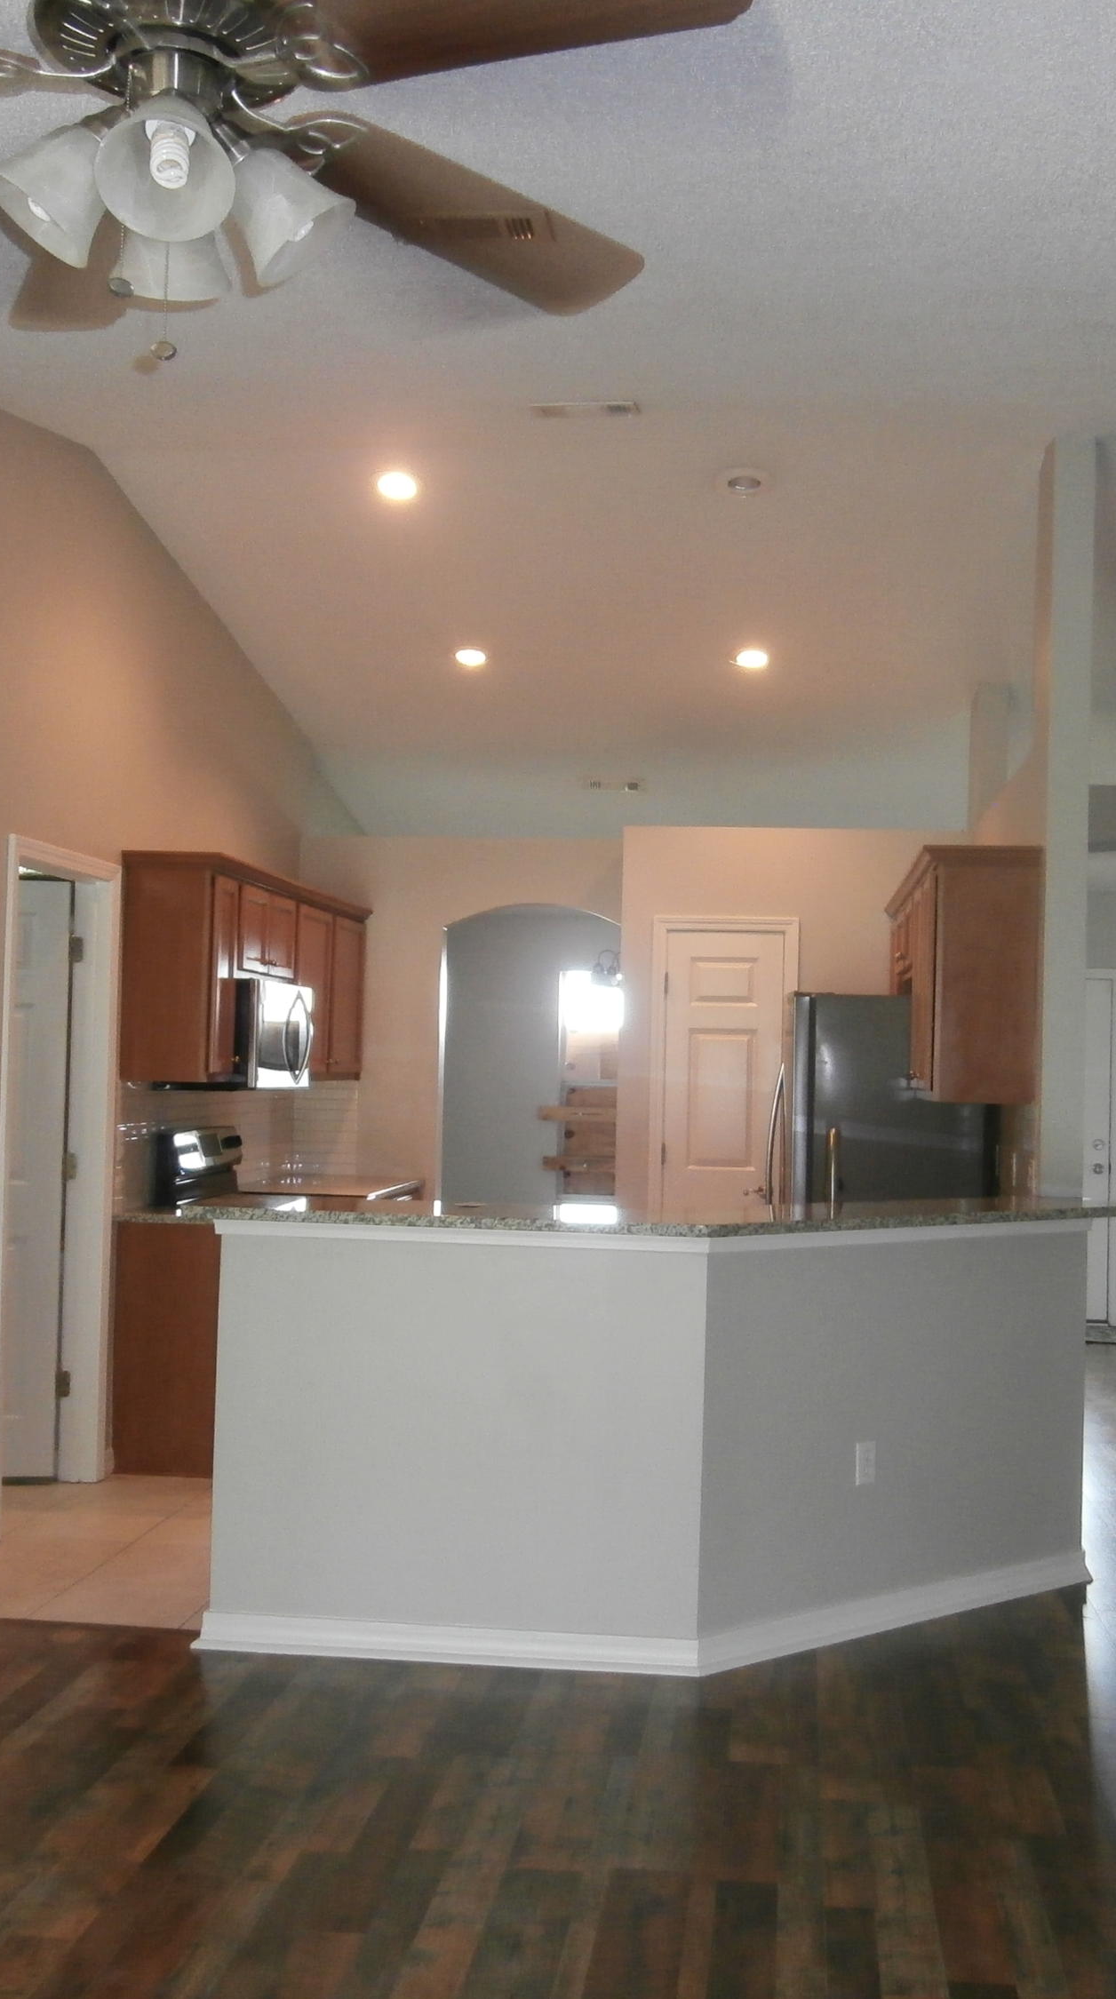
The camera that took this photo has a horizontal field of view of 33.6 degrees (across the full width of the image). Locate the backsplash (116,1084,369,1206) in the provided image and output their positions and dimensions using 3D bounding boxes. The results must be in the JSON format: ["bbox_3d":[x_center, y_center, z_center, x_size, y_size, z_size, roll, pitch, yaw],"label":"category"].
[{"bbox_3d":[-1.239,0.549,7.629,0.330,0.480,2.300,1,-2,7],"label":"backsplash"}]

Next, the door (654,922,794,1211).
[{"bbox_3d":[0.713,0.704,8.054,0.625,2.090,0.080,1,-2,7],"label":"door"}]

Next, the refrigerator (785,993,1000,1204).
[{"bbox_3d":[1.250,0.865,7.182,0.810,1.750,0.900,1,-2,7],"label":"refrigerator"}]

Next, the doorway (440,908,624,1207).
[{"bbox_3d":[-0.118,0.660,8.705,0.881,2.170,0.140,1,-2,7],"label":"doorway"}]

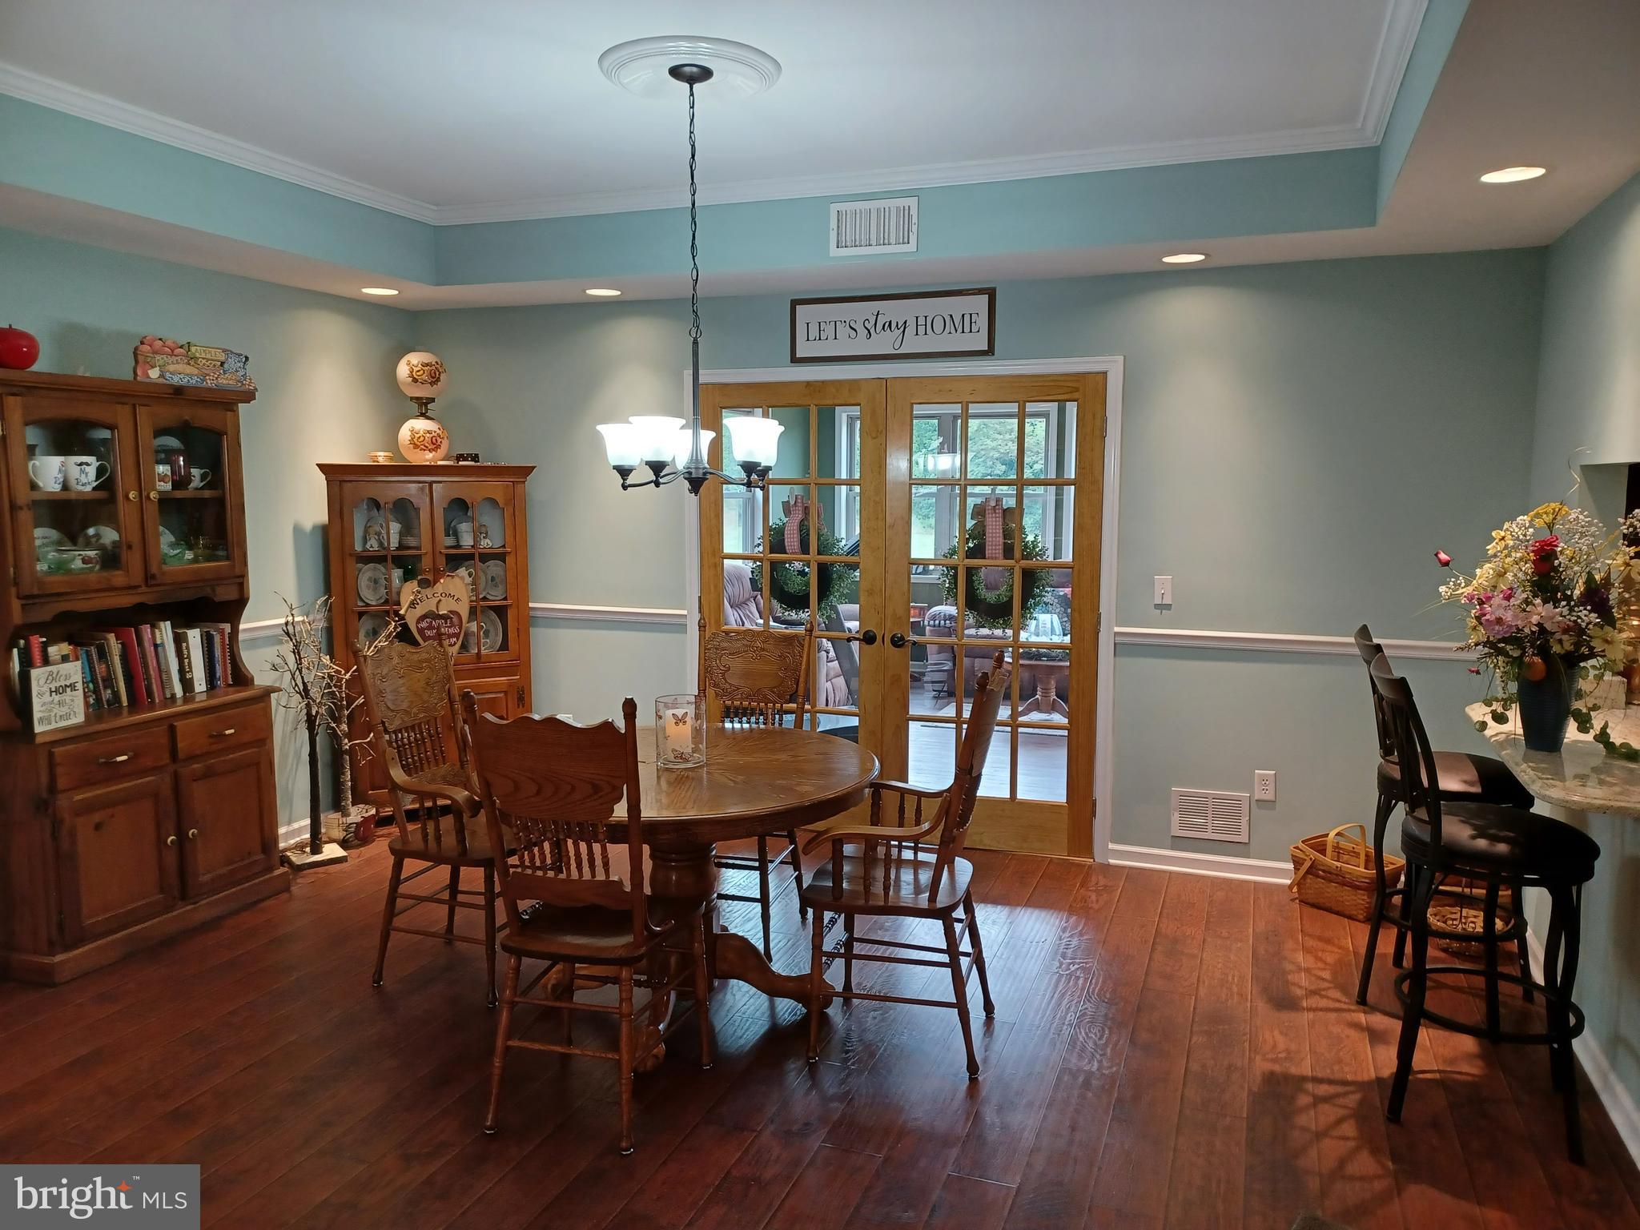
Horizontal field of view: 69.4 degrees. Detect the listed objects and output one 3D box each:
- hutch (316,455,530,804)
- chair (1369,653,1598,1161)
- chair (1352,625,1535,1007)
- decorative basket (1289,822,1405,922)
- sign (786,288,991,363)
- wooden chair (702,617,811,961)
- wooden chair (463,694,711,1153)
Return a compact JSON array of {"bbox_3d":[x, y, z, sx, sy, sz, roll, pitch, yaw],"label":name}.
[{"bbox_3d":[-1.896,0.113,5.798,0.970,1.670,0.520,-3,7,-24],"label":"hutch"},{"bbox_3d":[1.686,0.699,3.036,0.540,1.150,0.470,3,7,22],"label":"chair"},{"bbox_3d":[1.921,0.633,3.633,0.550,1.150,0.480,3,7,25],"label":"chair"},{"bbox_3d":[2.014,0.955,4.514,0.260,0.315,0.355,-3,7,-24],"label":"decorative basket"},{"bbox_3d":[0.296,-1.242,5.111,0.930,0.278,0.030,3,7,20],"label":"sign"},{"bbox_3d":[-0.306,0.587,4.143,0.480,1.110,0.550,2,7,16],"label":"wooden chair"},{"bbox_3d":[-0.576,0.704,3.043,0.480,1.120,0.550,2,7,16],"label":"wooden chair"}]

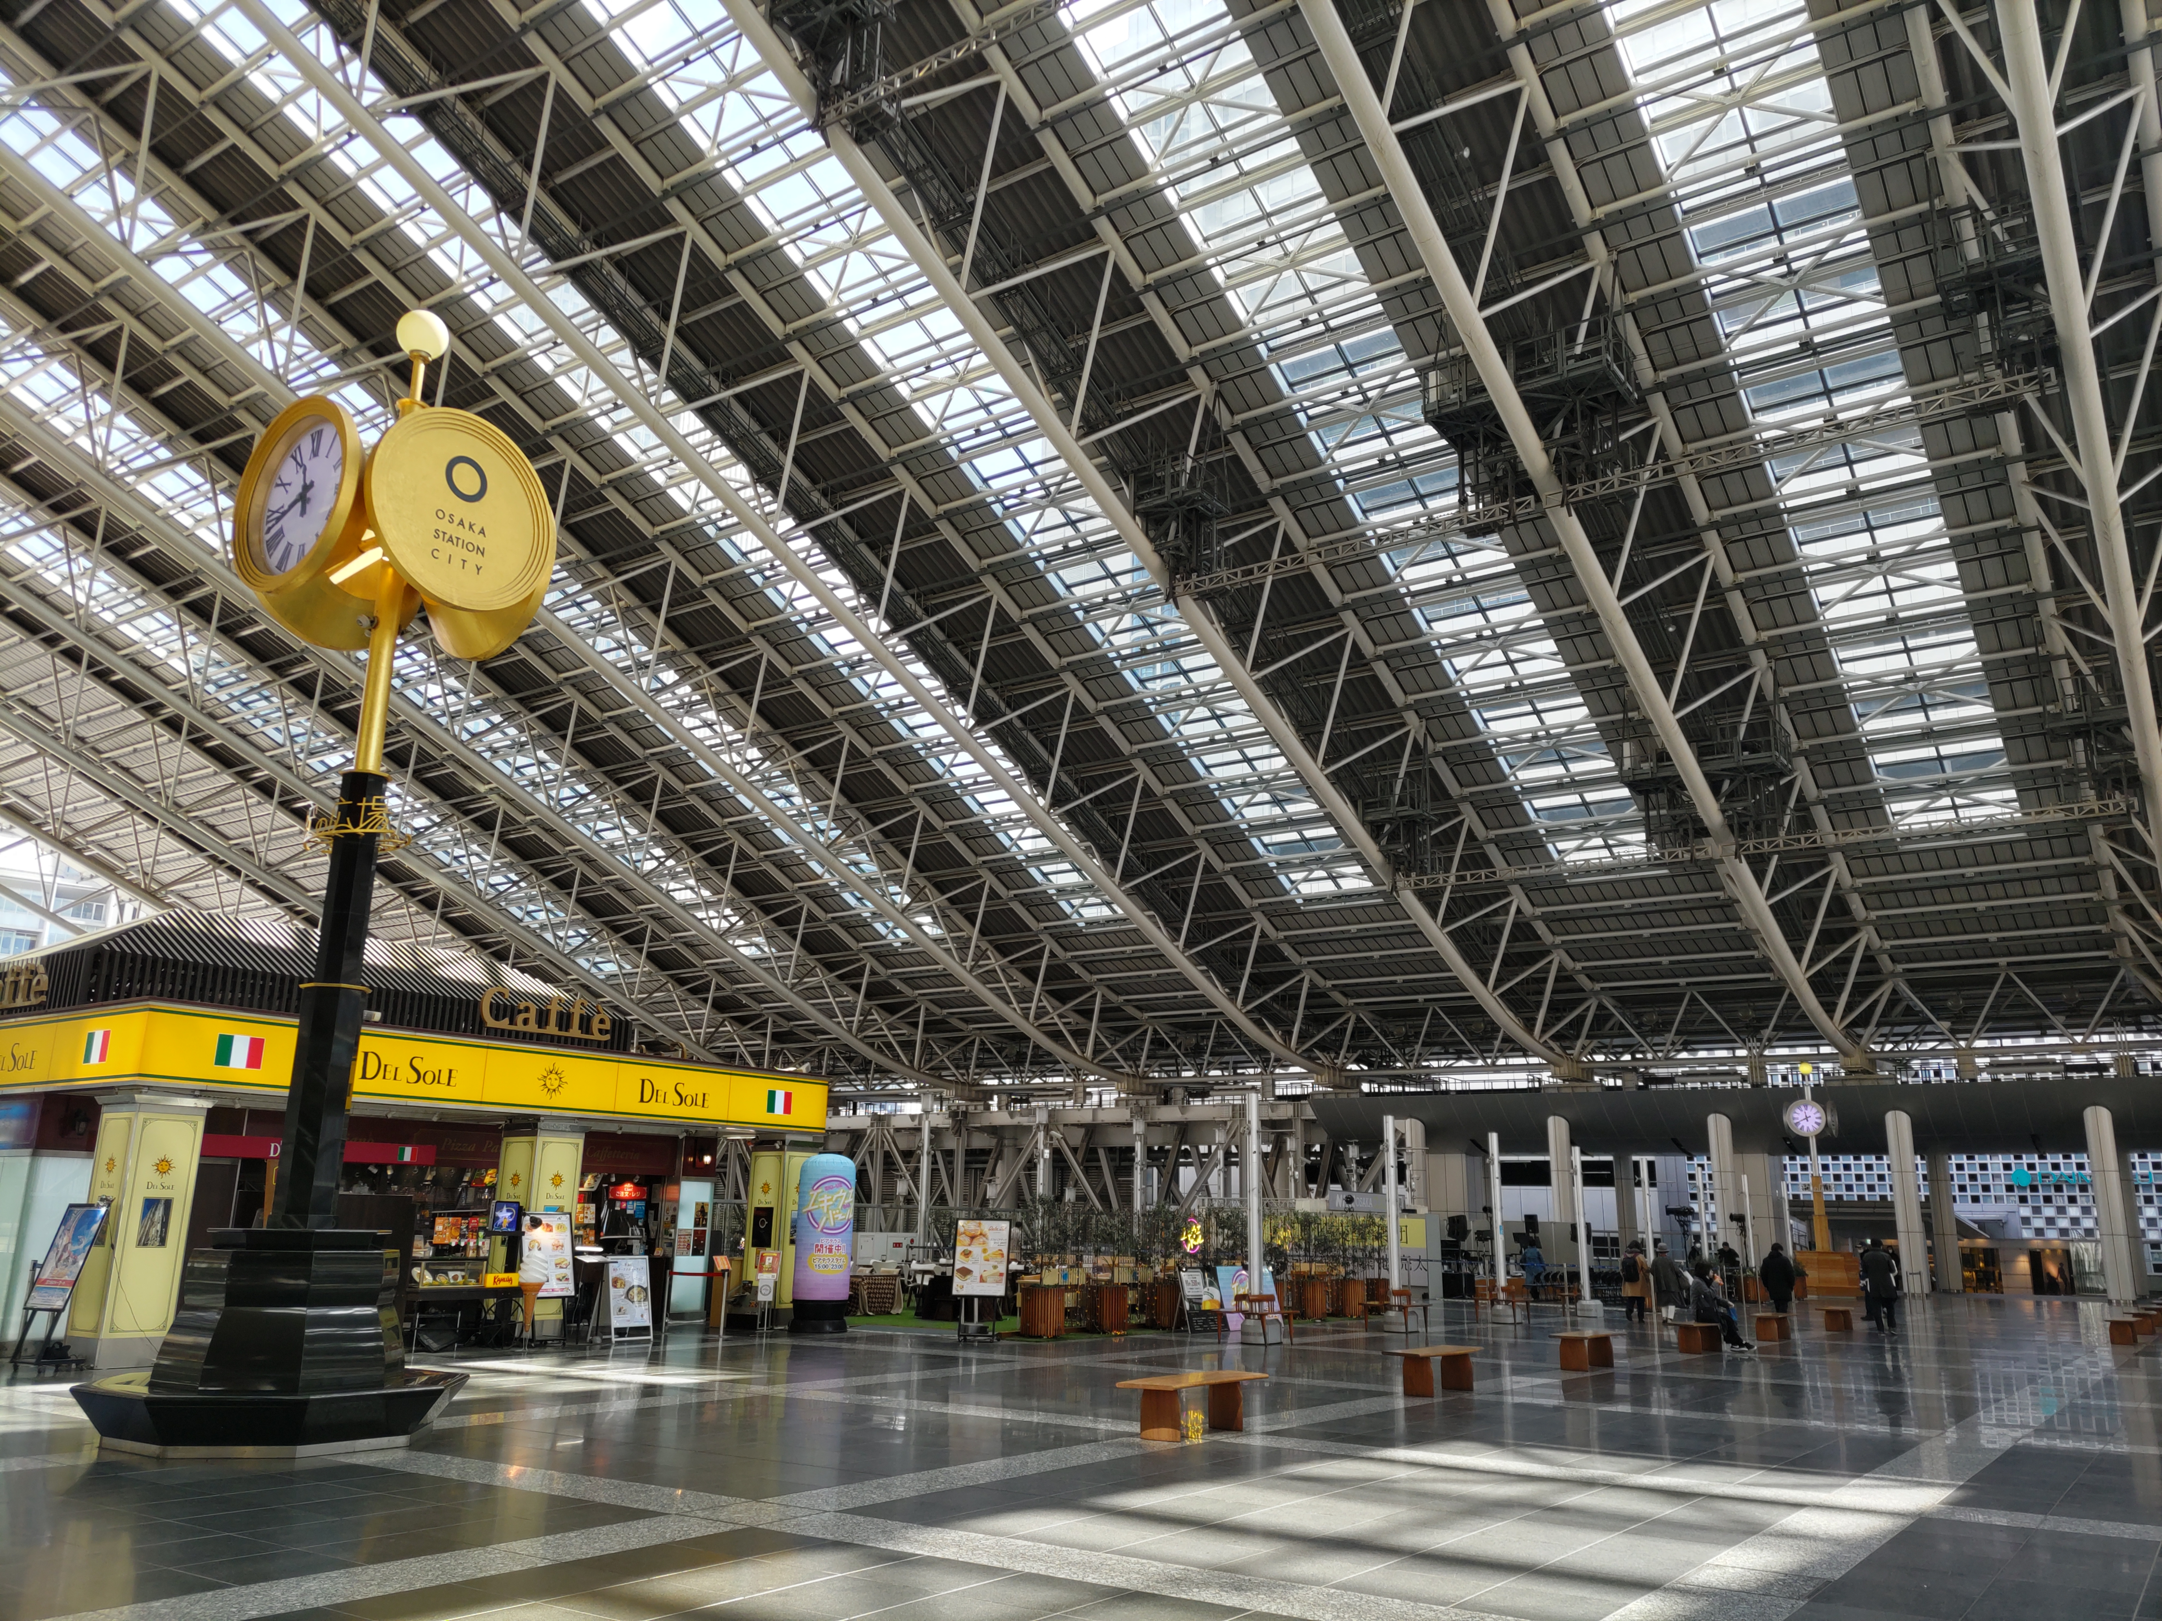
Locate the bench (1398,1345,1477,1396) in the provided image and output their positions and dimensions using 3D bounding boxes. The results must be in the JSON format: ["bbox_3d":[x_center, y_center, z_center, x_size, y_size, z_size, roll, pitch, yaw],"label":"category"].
[{"bbox_3d":[3.633,5.757,16.651,0.480,0.410,1.550,-9,-18,34],"label":"bench"}]

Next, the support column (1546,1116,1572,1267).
[{"bbox_3d":[19.126,15.387,64.216,0.900,6.373,0.900,-9,-18,34],"label":"support column"}]

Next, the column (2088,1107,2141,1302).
[{"bbox_3d":[34.132,13.088,53.918,0.900,6.290,0.900,-9,-18,34],"label":"column"}]

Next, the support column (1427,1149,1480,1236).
[{"bbox_3d":[15.133,16.330,65.473,1.700,4.840,1.700,-9,-18,34],"label":"support column"}]

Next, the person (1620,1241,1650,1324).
[{"bbox_3d":[11.024,9.376,32.359,0.500,1.560,0.420,-11,-19,39],"label":"person"}]

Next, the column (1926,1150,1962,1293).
[{"bbox_3d":[30.739,14.624,57.697,0.740,4.860,0.740,-9,-18,34],"label":"column"}]

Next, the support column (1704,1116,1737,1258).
[{"bbox_3d":[21.477,13.086,54.195,0.740,5.720,0.740,-9,-18,34],"label":"support column"}]

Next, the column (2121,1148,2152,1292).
[{"bbox_3d":[35.229,13.926,54.645,0.740,4.860,0.740,-9,-18,34],"label":"column"}]

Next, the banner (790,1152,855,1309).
[{"bbox_3d":[-3.993,6.679,25.179,0.890,2.614,0.890,7,-16,-21],"label":"banner"}]

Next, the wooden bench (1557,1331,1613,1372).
[{"bbox_3d":[6.508,6.917,20.758,0.500,0.410,1.550,-9,-18,34],"label":"wooden bench"}]

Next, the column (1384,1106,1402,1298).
[{"bbox_3d":[5.420,6.978,28.162,0.165,3.304,0.165,-9,-18,34],"label":"column"}]

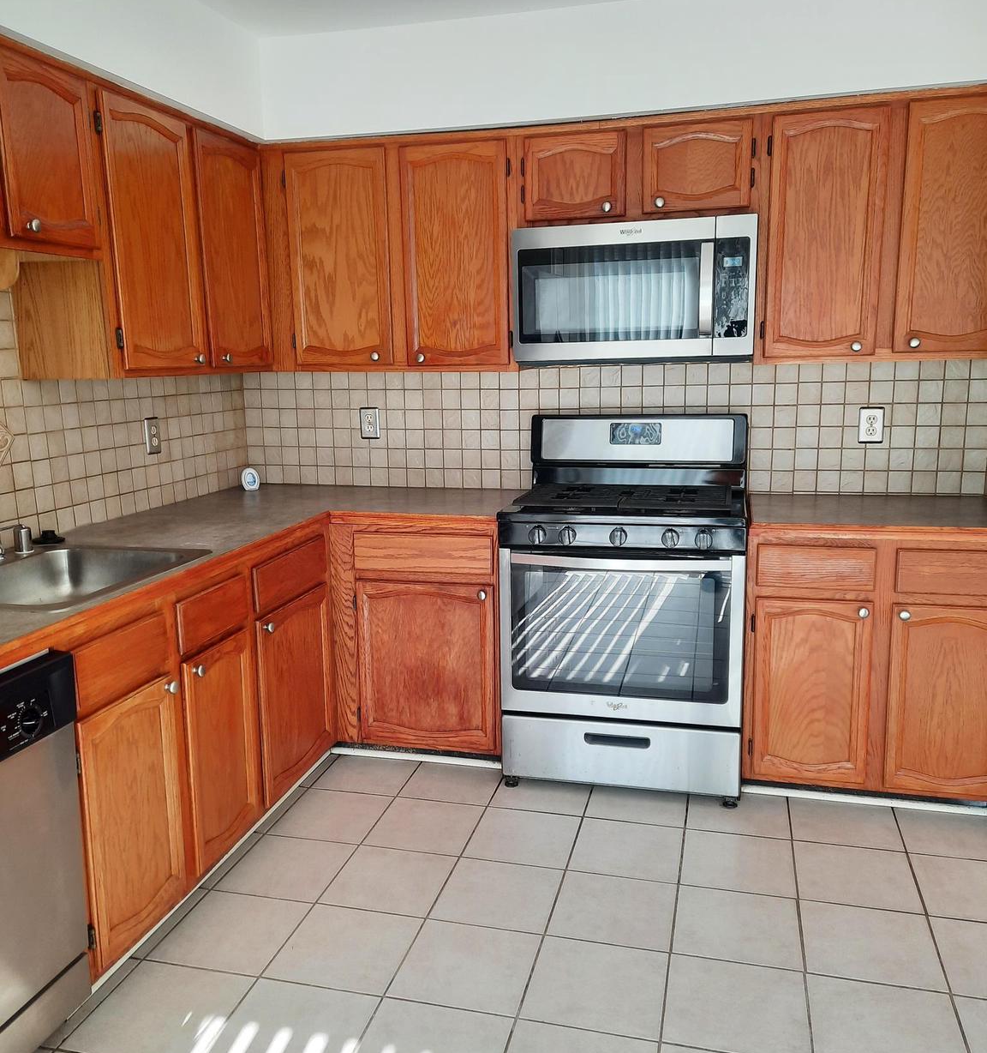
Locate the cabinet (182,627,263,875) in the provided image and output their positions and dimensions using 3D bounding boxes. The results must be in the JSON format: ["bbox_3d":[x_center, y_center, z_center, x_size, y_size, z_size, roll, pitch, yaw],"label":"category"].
[{"bbox_3d":[-1.003,0.590,2.644,0.560,0.581,0.325,2,11,14],"label":"cabinet"}]

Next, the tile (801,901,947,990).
[{"bbox_3d":[0.912,1.014,2.310,0.303,0.010,0.303,2,11,14],"label":"tile"}]

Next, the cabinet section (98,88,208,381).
[{"bbox_3d":[-1.089,-0.805,2.719,0.290,0.708,0.400,2,11,14],"label":"cabinet section"}]

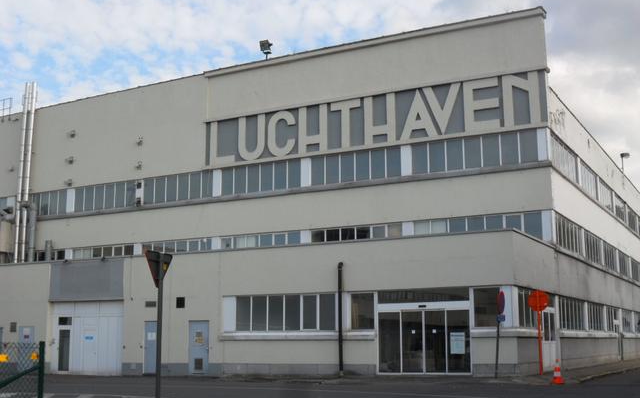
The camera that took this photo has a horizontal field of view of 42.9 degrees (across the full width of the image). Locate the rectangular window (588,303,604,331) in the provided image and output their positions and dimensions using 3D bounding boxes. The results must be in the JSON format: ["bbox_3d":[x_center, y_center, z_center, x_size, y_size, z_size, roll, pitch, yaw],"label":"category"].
[{"bbox_3d":[14.018,6.038,41.179,0.100,1.327,4.869,-6,-11,28],"label":"rectangular window"}]

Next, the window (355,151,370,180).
[{"bbox_3d":[2.036,-1.571,38.740,0.800,1.500,0.100,-6,-11,28],"label":"window"}]

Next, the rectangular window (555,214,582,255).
[{"bbox_3d":[11.496,1.710,37.690,0.150,1.390,6.547,-6,-11,27],"label":"rectangular window"}]

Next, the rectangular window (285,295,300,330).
[{"bbox_3d":[-1.024,4.420,31.506,0.719,1.372,0.100,-6,-11,28],"label":"rectangular window"}]

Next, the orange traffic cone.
[{"bbox_3d":[6.897,5.012,23.665,0.380,0.750,0.380,-6,-11,28],"label":"orange traffic cone"}]

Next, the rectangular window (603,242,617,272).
[{"bbox_3d":[16.980,3.431,47.724,0.100,1.391,4.803,-6,-11,28],"label":"rectangular window"}]

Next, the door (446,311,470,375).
[{"bbox_3d":[4.817,4.964,28.241,0.900,2.230,0.080,-6,-11,28],"label":"door"}]

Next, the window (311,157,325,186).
[{"bbox_3d":[-0.107,-1.515,43.806,0.842,1.635,0.120,-6,-11,30],"label":"window"}]

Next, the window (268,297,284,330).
[{"bbox_3d":[-1.758,4.630,33.076,0.727,1.440,0.100,-6,-11,28],"label":"window"}]

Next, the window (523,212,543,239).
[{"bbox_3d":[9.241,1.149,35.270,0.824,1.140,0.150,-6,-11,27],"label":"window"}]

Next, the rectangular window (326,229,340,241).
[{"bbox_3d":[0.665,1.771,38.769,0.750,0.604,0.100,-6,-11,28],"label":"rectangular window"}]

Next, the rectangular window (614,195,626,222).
[{"bbox_3d":[19.345,0.709,52.252,0.100,1.453,5.051,-6,-11,28],"label":"rectangular window"}]

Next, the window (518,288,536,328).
[{"bbox_3d":[7.455,3.937,29.143,0.100,1.333,2.508,-6,-11,28],"label":"window"}]

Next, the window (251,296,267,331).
[{"bbox_3d":[-2.652,5.006,35.539,0.829,1.508,0.120,-6,-11,30],"label":"window"}]

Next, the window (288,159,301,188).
[{"bbox_3d":[-1.280,-1.259,41.751,0.722,1.533,0.100,-6,-11,28],"label":"window"}]

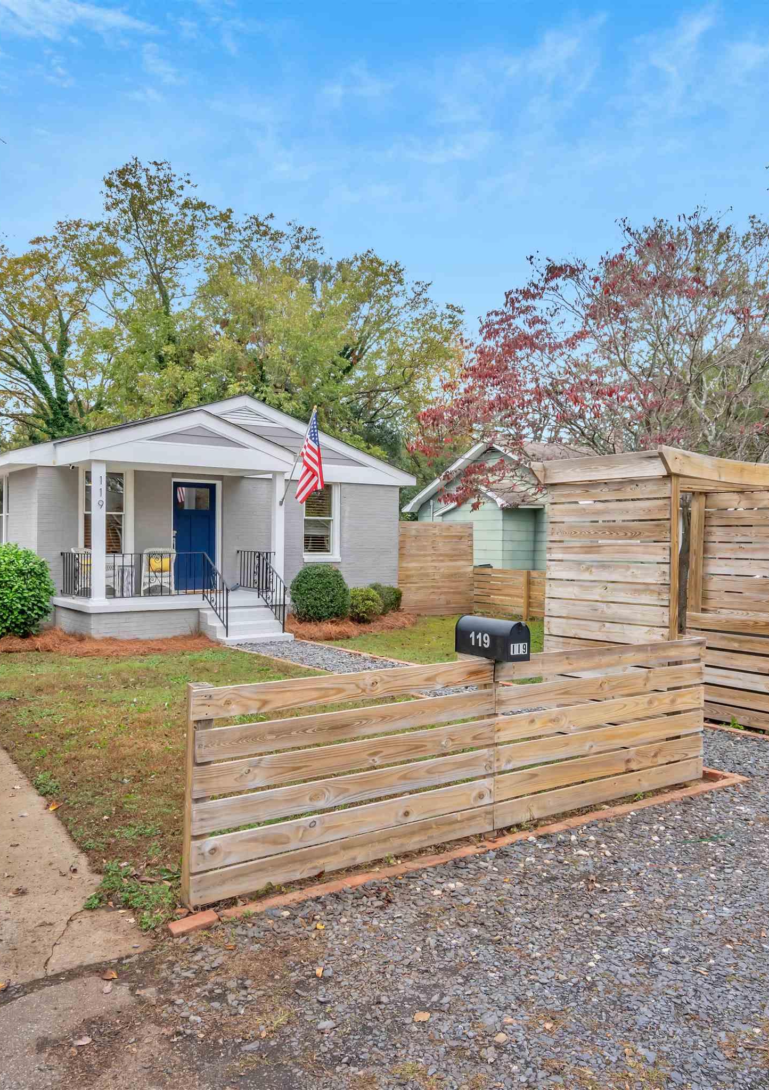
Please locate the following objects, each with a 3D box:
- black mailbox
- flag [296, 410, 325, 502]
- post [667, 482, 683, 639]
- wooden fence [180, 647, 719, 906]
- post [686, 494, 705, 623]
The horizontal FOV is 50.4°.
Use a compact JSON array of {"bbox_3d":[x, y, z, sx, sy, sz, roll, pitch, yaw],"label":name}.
[{"bbox_3d":[0.631,0.537,4.782,0.165,0.220,0.490,0,0,-34],"label":"black mailbox"},{"bbox_3d":[-1.215,-1.486,13.400,0.250,1.550,0.700,0,0,-38],"label":"flag"},{"bbox_3d":[2.144,0.562,6.030,0.095,2.130,0.095,0,0,-34],"label":"post"},{"bbox_3d":[0.691,1.148,4.823,3.900,0.975,0.110,0,0,-35],"label":"wooden fence"},{"bbox_3d":[3.037,0.564,7.980,0.095,2.130,0.095,0,0,-34],"label":"post"}]

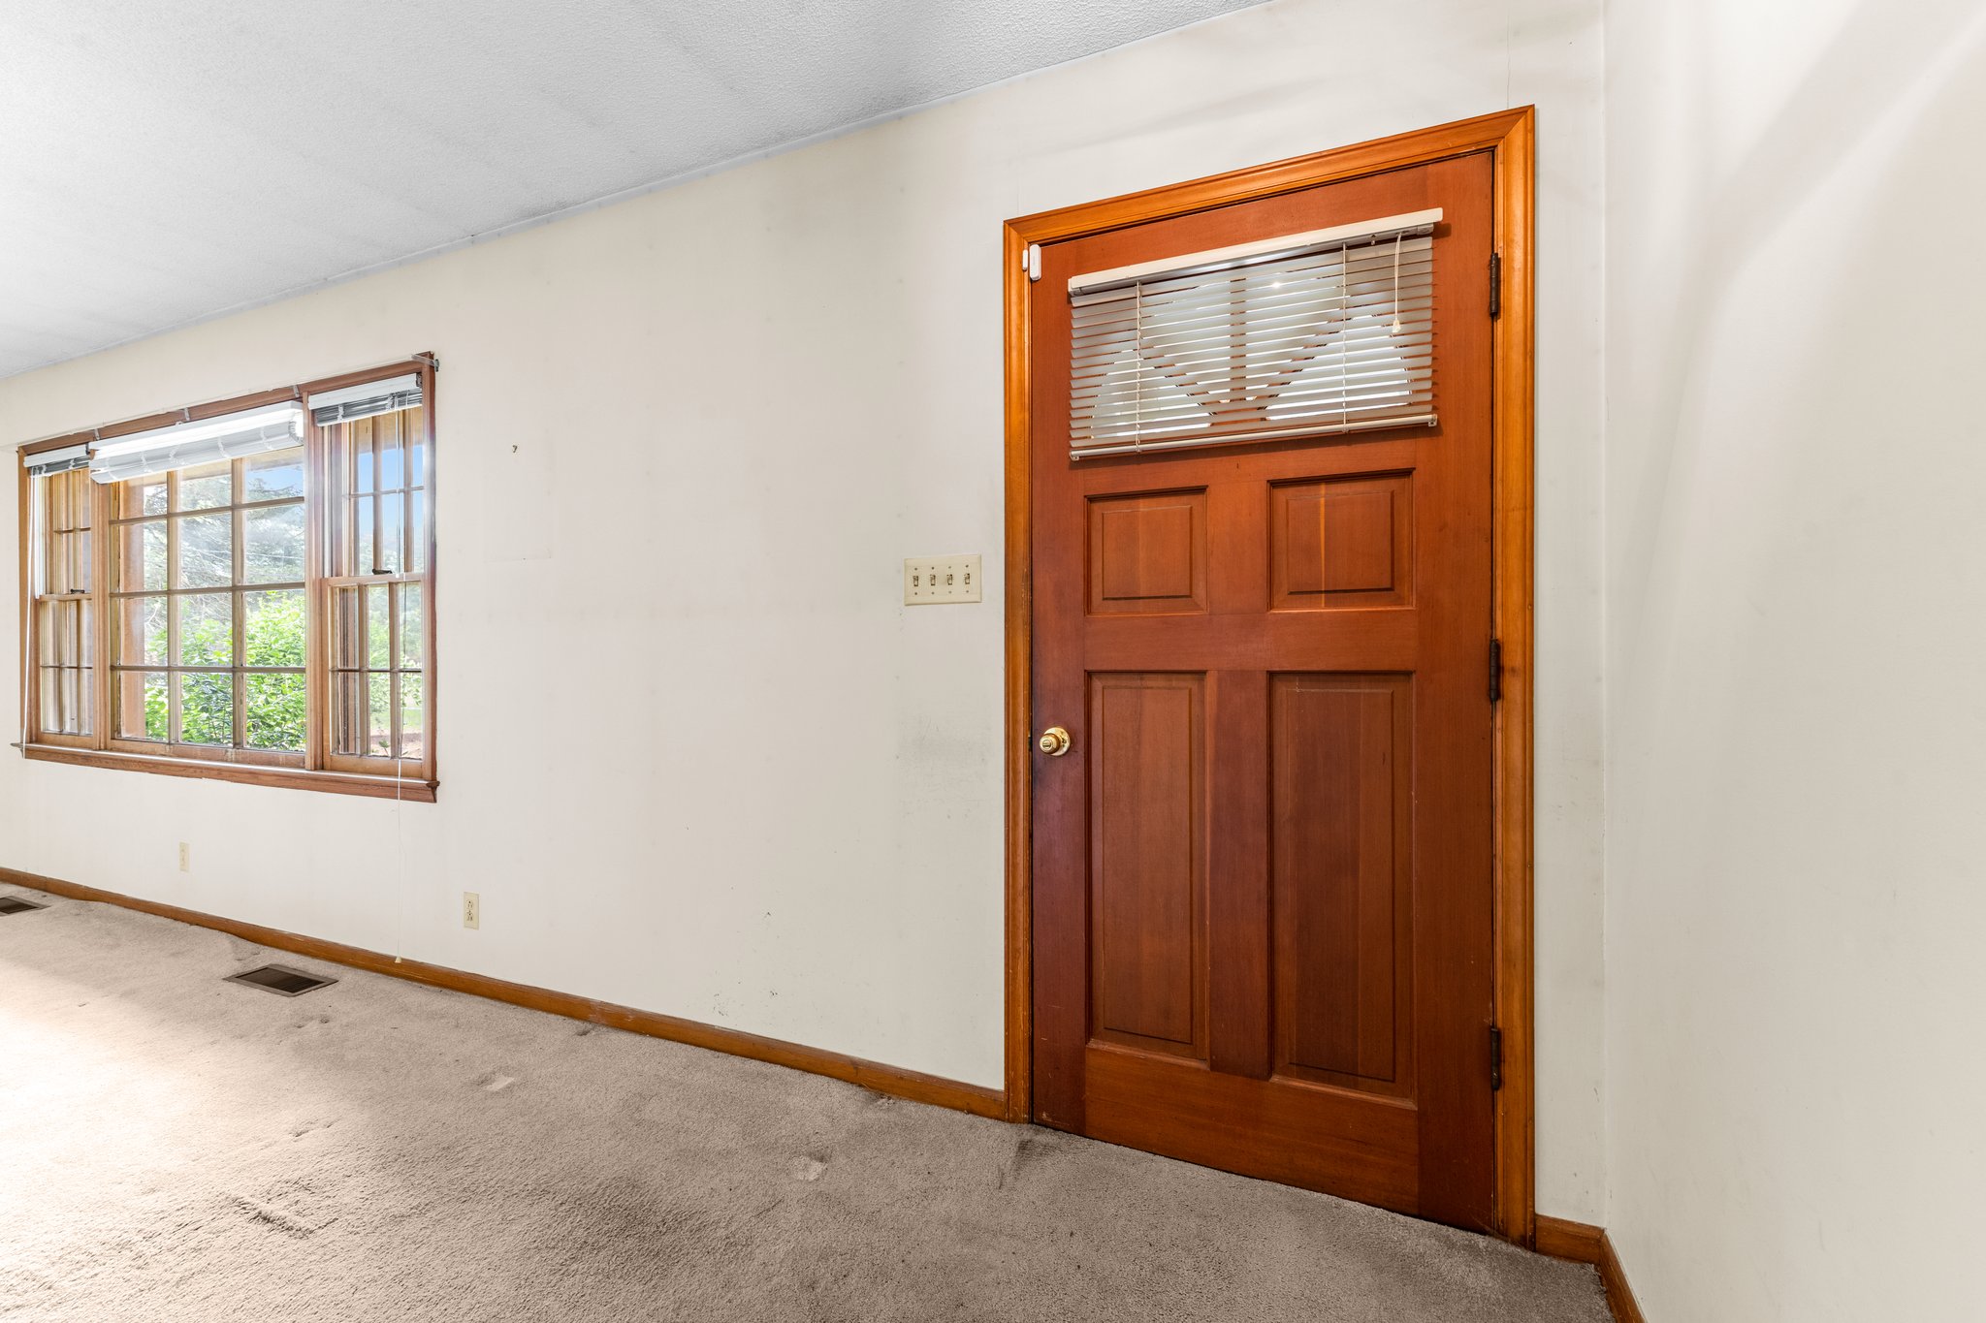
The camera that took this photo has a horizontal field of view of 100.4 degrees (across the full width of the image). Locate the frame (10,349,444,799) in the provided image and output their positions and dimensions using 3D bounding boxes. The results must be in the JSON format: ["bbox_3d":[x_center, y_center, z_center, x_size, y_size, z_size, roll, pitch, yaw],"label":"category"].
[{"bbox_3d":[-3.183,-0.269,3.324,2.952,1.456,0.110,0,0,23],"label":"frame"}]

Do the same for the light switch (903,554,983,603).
[{"bbox_3d":[-0.123,-0.194,1.990,0.206,0.115,0.016,0,0,23],"label":"light switch"}]

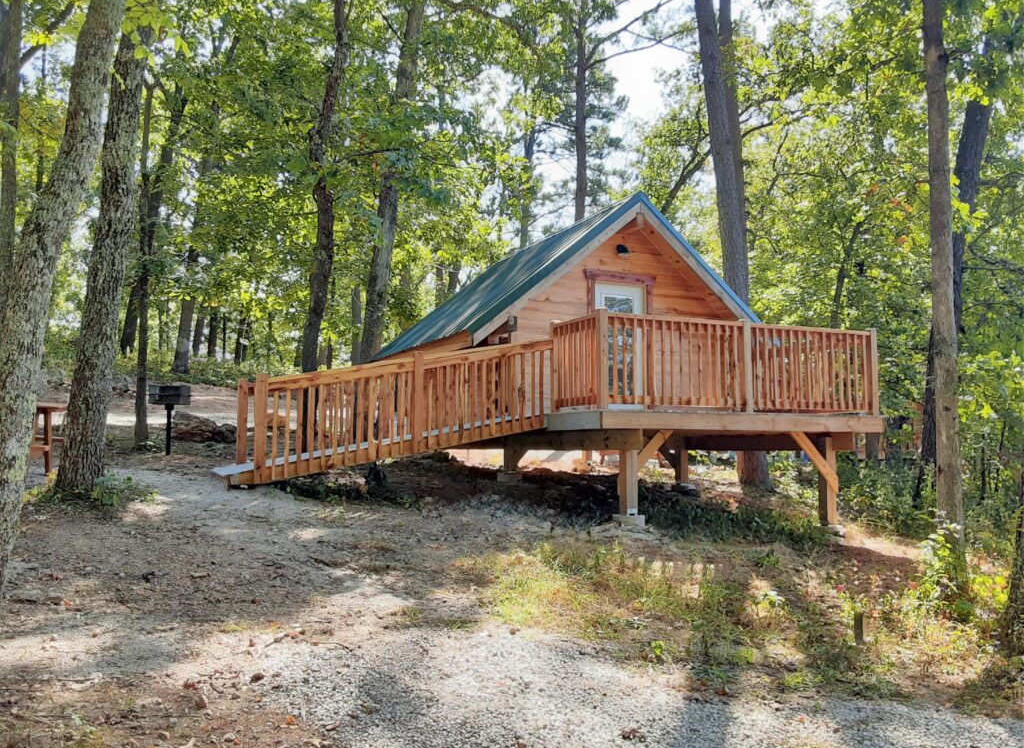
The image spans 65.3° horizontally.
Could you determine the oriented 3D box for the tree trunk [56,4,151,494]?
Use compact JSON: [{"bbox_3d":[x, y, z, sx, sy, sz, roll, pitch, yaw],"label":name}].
[{"bbox_3d":[-4.096,-1.326,8.170,0.450,5.097,0.450,5,-4,0],"label":"tree trunk"}]

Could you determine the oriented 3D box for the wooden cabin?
[{"bbox_3d":[-0.136,-0.331,12.253,8.457,4.615,7.707,2,-4,-24],"label":"wooden cabin"}]

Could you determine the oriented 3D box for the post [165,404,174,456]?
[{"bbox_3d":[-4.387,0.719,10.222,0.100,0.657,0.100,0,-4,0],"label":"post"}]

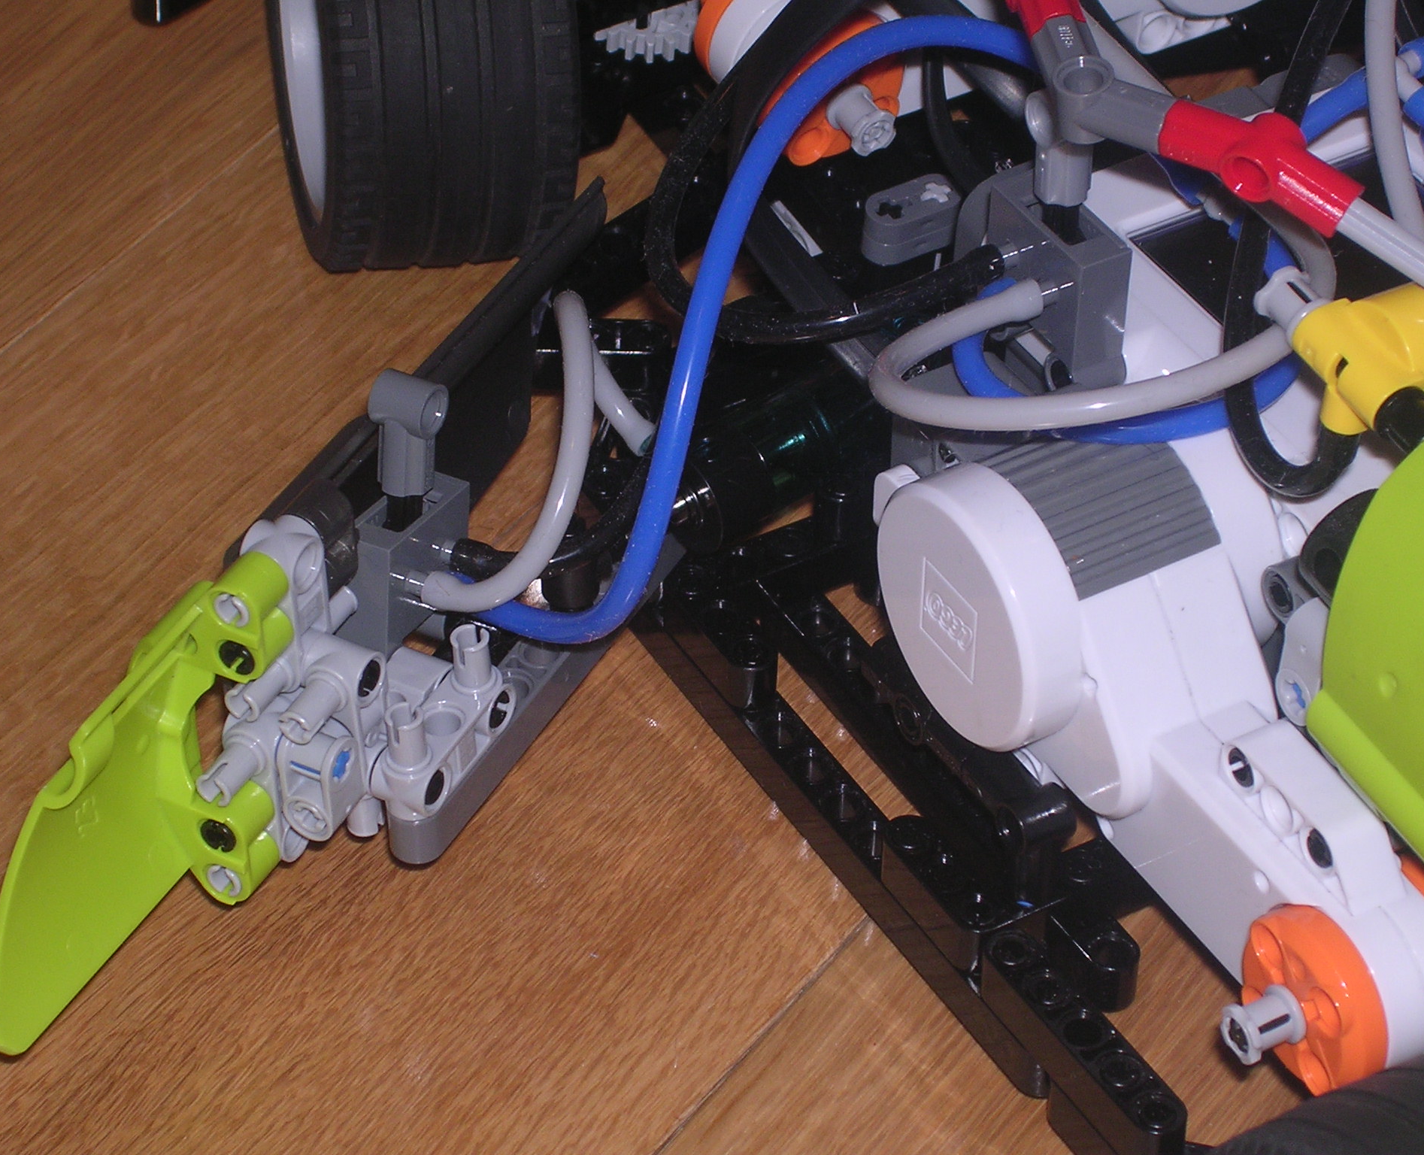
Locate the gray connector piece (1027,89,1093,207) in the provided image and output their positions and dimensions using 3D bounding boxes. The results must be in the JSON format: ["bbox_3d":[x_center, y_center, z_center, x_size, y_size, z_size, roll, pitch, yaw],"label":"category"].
[{"bbox_3d":[0.047,-0.059,0.681,0.008,0.016,0.007,-19,37,-26],"label":"gray connector piece"}]

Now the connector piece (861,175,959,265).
[{"bbox_3d":[0.029,-0.052,0.743,0.016,0.008,0.008,-21,47,-23],"label":"connector piece"}]

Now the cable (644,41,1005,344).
[{"bbox_3d":[0.005,-0.052,0.701,0.042,0.018,0.073,-19,46,-22],"label":"cable"}]

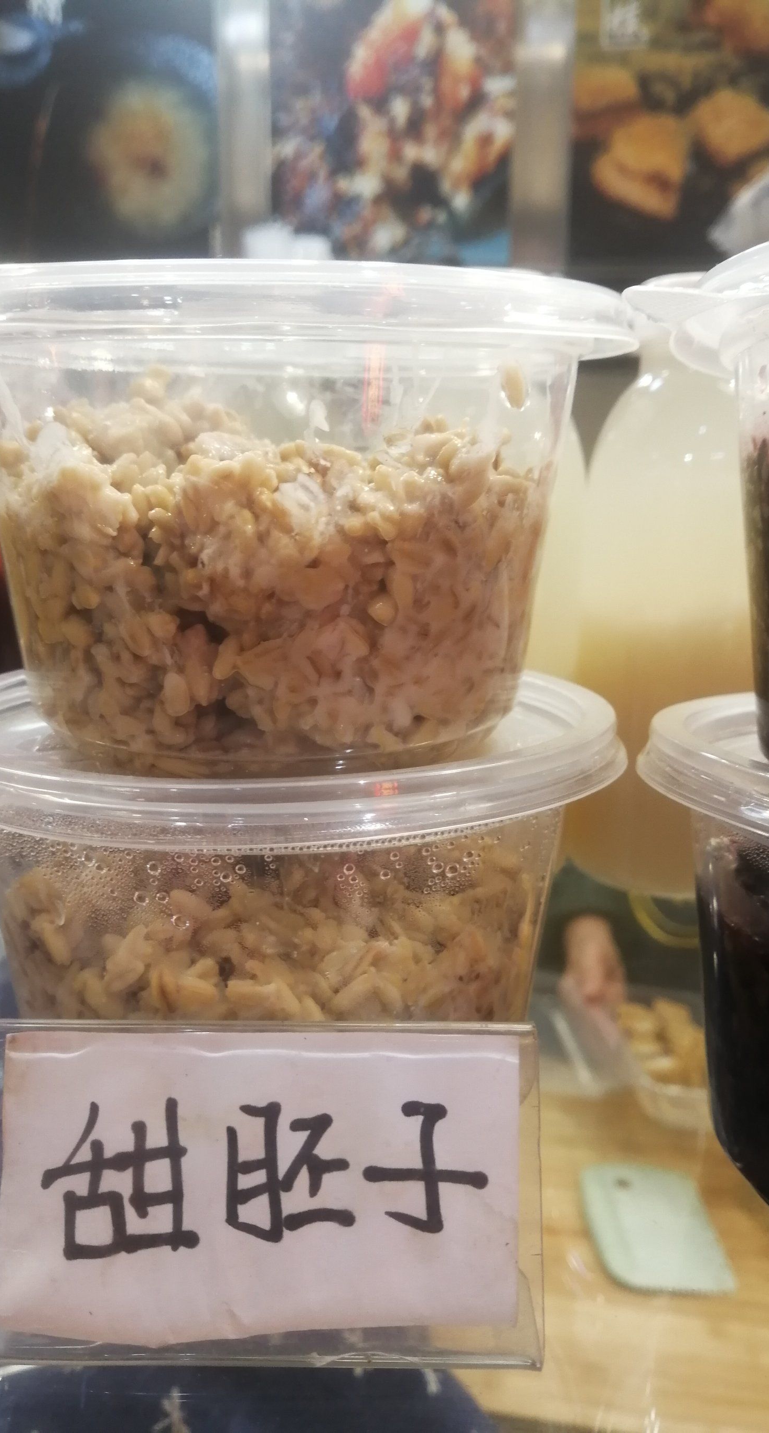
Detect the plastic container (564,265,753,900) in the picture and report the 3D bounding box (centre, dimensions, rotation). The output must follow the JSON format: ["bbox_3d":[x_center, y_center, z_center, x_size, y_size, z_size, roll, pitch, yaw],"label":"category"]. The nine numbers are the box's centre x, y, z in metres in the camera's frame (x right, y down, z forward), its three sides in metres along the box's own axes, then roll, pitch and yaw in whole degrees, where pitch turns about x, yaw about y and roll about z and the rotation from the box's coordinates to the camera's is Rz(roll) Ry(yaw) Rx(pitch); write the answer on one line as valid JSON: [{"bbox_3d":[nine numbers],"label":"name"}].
[{"bbox_3d":[0.090,-0.037,0.331,0.064,0.172,0.064,1,11,0],"label":"plastic container"}]

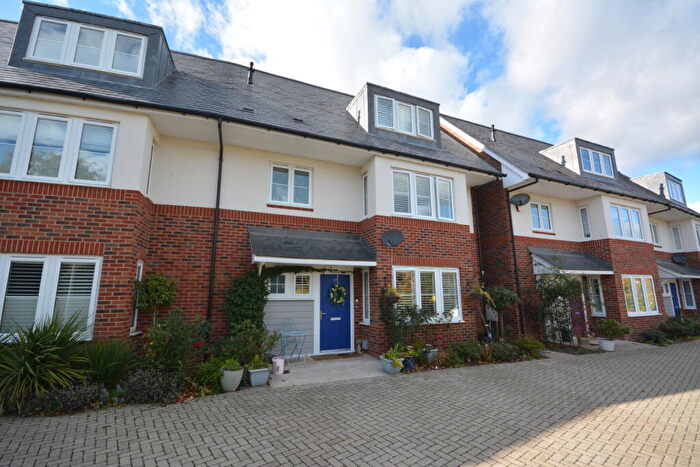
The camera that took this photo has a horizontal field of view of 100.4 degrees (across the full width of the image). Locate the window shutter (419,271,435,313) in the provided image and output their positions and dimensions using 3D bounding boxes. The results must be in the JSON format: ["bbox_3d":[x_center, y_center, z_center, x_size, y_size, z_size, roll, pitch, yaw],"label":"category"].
[{"bbox_3d":[2.075,1.599,7.725,0.520,1.160,0.060,4,-11,-24],"label":"window shutter"}]

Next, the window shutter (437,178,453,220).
[{"bbox_3d":[2.781,-1.019,8.516,0.530,1.160,0.060,4,-11,-24],"label":"window shutter"}]

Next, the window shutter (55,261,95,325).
[{"bbox_3d":[-4.962,1.123,5.248,0.540,1.150,0.060,3,-10,-18],"label":"window shutter"}]

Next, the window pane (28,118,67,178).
[{"bbox_3d":[-5.603,-1.589,5.422,0.460,1.120,0.050,3,-10,-18],"label":"window pane"}]

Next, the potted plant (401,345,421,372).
[{"bbox_3d":[1.250,2.575,6.030,0.380,0.500,0.380,0,-10,0],"label":"potted plant"}]

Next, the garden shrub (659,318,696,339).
[{"bbox_3d":[12.350,3.530,11.000,1.150,0.700,0.850,4,-11,-24],"label":"garden shrub"}]

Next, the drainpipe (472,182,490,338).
[{"bbox_3d":[4.495,0.896,9.927,0.090,5.200,0.090,4,-10,-24],"label":"drainpipe"}]

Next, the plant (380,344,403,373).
[{"bbox_3d":[0.888,2.651,6.171,0.360,0.550,0.540,4,-10,-24],"label":"plant"}]

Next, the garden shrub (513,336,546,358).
[{"bbox_3d":[4.708,3.003,7.650,0.950,0.520,0.750,4,-10,-23],"label":"garden shrub"}]

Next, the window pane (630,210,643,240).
[{"bbox_3d":[11.754,-0.328,11.951,0.470,1.160,0.050,4,-11,-22],"label":"window pane"}]

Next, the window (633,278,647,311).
[{"bbox_3d":[10.816,2.316,10.898,0.660,1.250,0.080,4,-10,-23],"label":"window"}]

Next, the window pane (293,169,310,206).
[{"bbox_3d":[-1.303,-1.254,7.835,0.500,1.000,0.070,4,-10,-23],"label":"window pane"}]

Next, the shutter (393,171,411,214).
[{"bbox_3d":[1.419,-1.130,8.039,0.590,1.250,0.070,4,-10,-23],"label":"shutter"}]

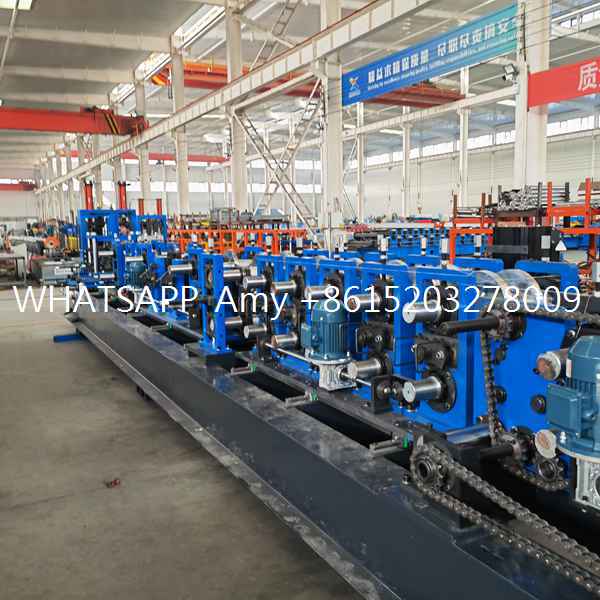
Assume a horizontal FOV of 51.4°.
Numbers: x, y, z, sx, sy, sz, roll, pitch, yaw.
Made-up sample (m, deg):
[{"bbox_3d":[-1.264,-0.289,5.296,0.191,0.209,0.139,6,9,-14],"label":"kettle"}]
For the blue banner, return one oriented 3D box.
[{"bbox_3d":[3.150,-6.221,16.352,0.040,0.968,7.684,-5,8,-28],"label":"blue banner"}]

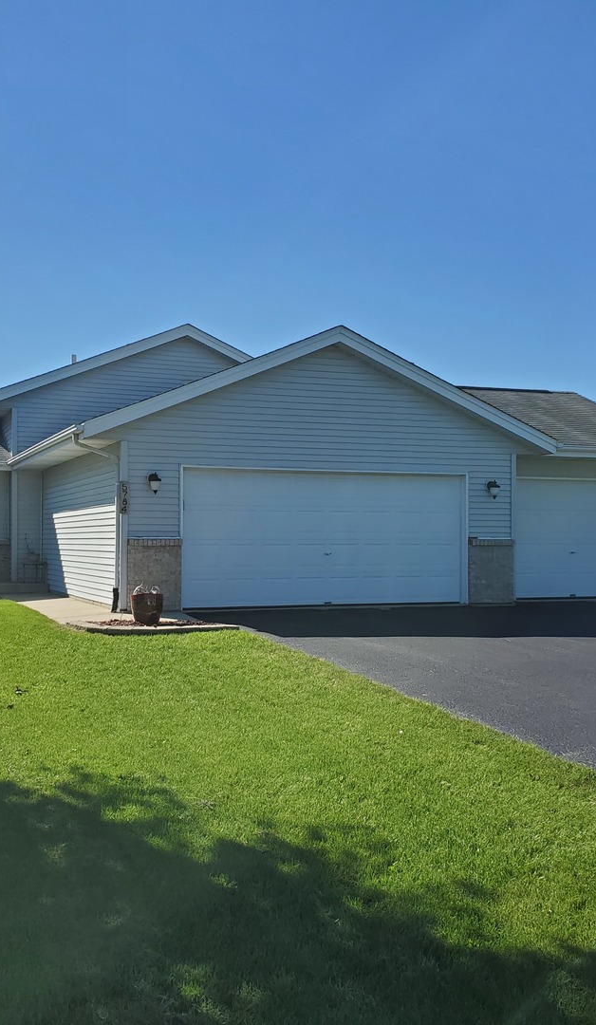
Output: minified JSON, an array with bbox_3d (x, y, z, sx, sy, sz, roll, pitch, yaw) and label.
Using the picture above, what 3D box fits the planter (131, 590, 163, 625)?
[{"bbox_3d":[-2.021,1.265,13.734,0.430,0.440,0.430,0,-2,-23],"label":"planter"}]

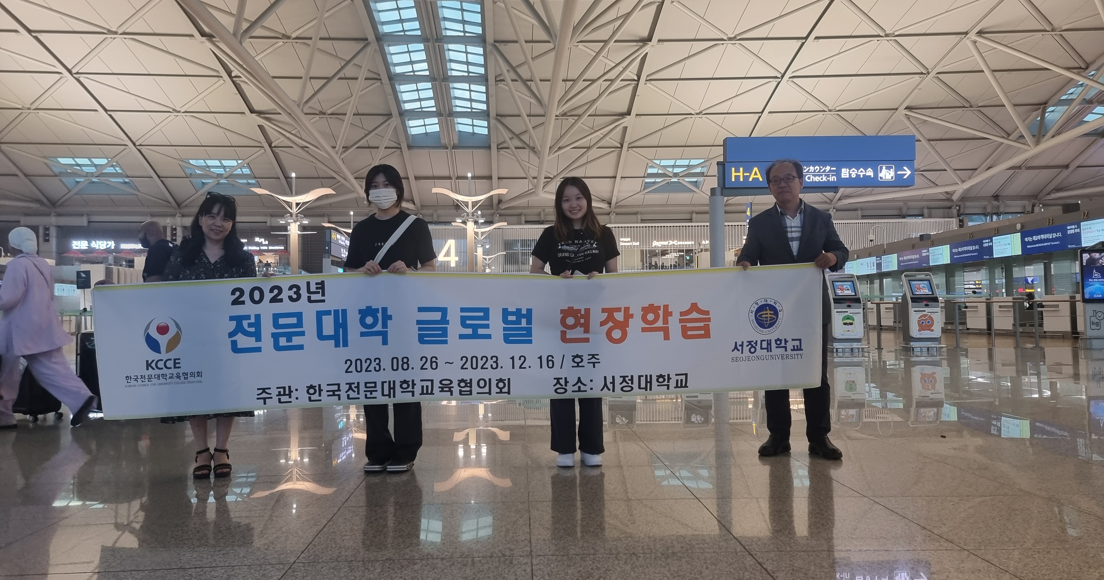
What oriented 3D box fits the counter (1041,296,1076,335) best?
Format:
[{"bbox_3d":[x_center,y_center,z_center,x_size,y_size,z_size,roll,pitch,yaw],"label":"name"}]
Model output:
[{"bbox_3d":[14.203,0.734,20.974,0.760,1.140,1.250,-1,-2,-3],"label":"counter"}]

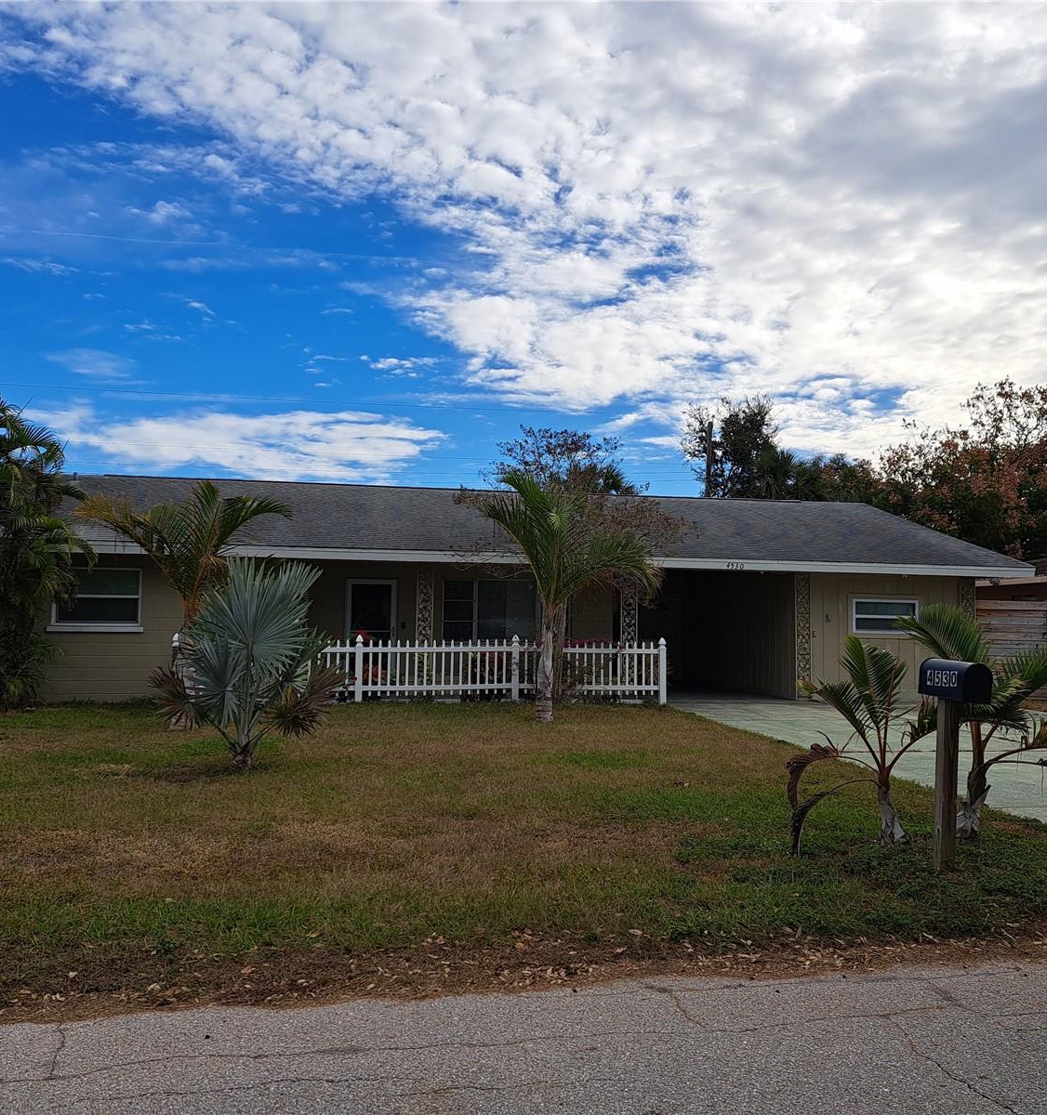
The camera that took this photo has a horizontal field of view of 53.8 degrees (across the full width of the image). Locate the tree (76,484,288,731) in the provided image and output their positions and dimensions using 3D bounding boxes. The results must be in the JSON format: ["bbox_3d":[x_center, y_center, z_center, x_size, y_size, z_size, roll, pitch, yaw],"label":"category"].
[{"bbox_3d":[-4.179,0.599,12.559,2.500,2.990,2.300,2,-4,-11],"label":"tree"}]

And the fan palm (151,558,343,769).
[{"bbox_3d":[-2.546,0.982,9.363,1.700,1.870,1.650,2,-4,-11],"label":"fan palm"}]

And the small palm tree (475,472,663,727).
[{"bbox_3d":[0.583,0.546,14.344,2.500,3.460,2.400,2,-4,-11],"label":"small palm tree"}]

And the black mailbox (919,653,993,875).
[{"bbox_3d":[2.576,1.243,6.161,0.180,1.260,0.510,1,-4,-7],"label":"black mailbox"}]

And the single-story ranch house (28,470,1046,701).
[{"bbox_3d":[-0.954,0.579,22.649,18.700,4.360,11.400,2,-4,-11],"label":"single-story ranch house"}]

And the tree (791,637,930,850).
[{"bbox_3d":[2.117,1.163,6.460,0.850,1.300,0.950,2,-4,-11],"label":"tree"}]

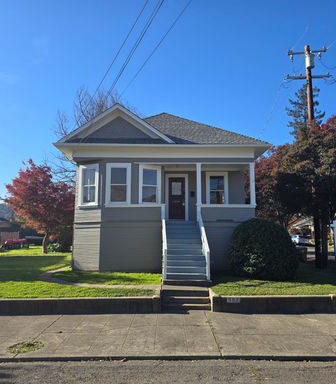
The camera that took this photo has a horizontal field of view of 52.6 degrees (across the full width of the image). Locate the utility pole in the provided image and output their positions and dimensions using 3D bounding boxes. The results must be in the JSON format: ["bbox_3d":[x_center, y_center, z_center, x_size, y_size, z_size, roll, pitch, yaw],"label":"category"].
[{"bbox_3d":[7.820,-2.220,18.463,2.600,12.340,0.700,0,-8,0],"label":"utility pole"}]

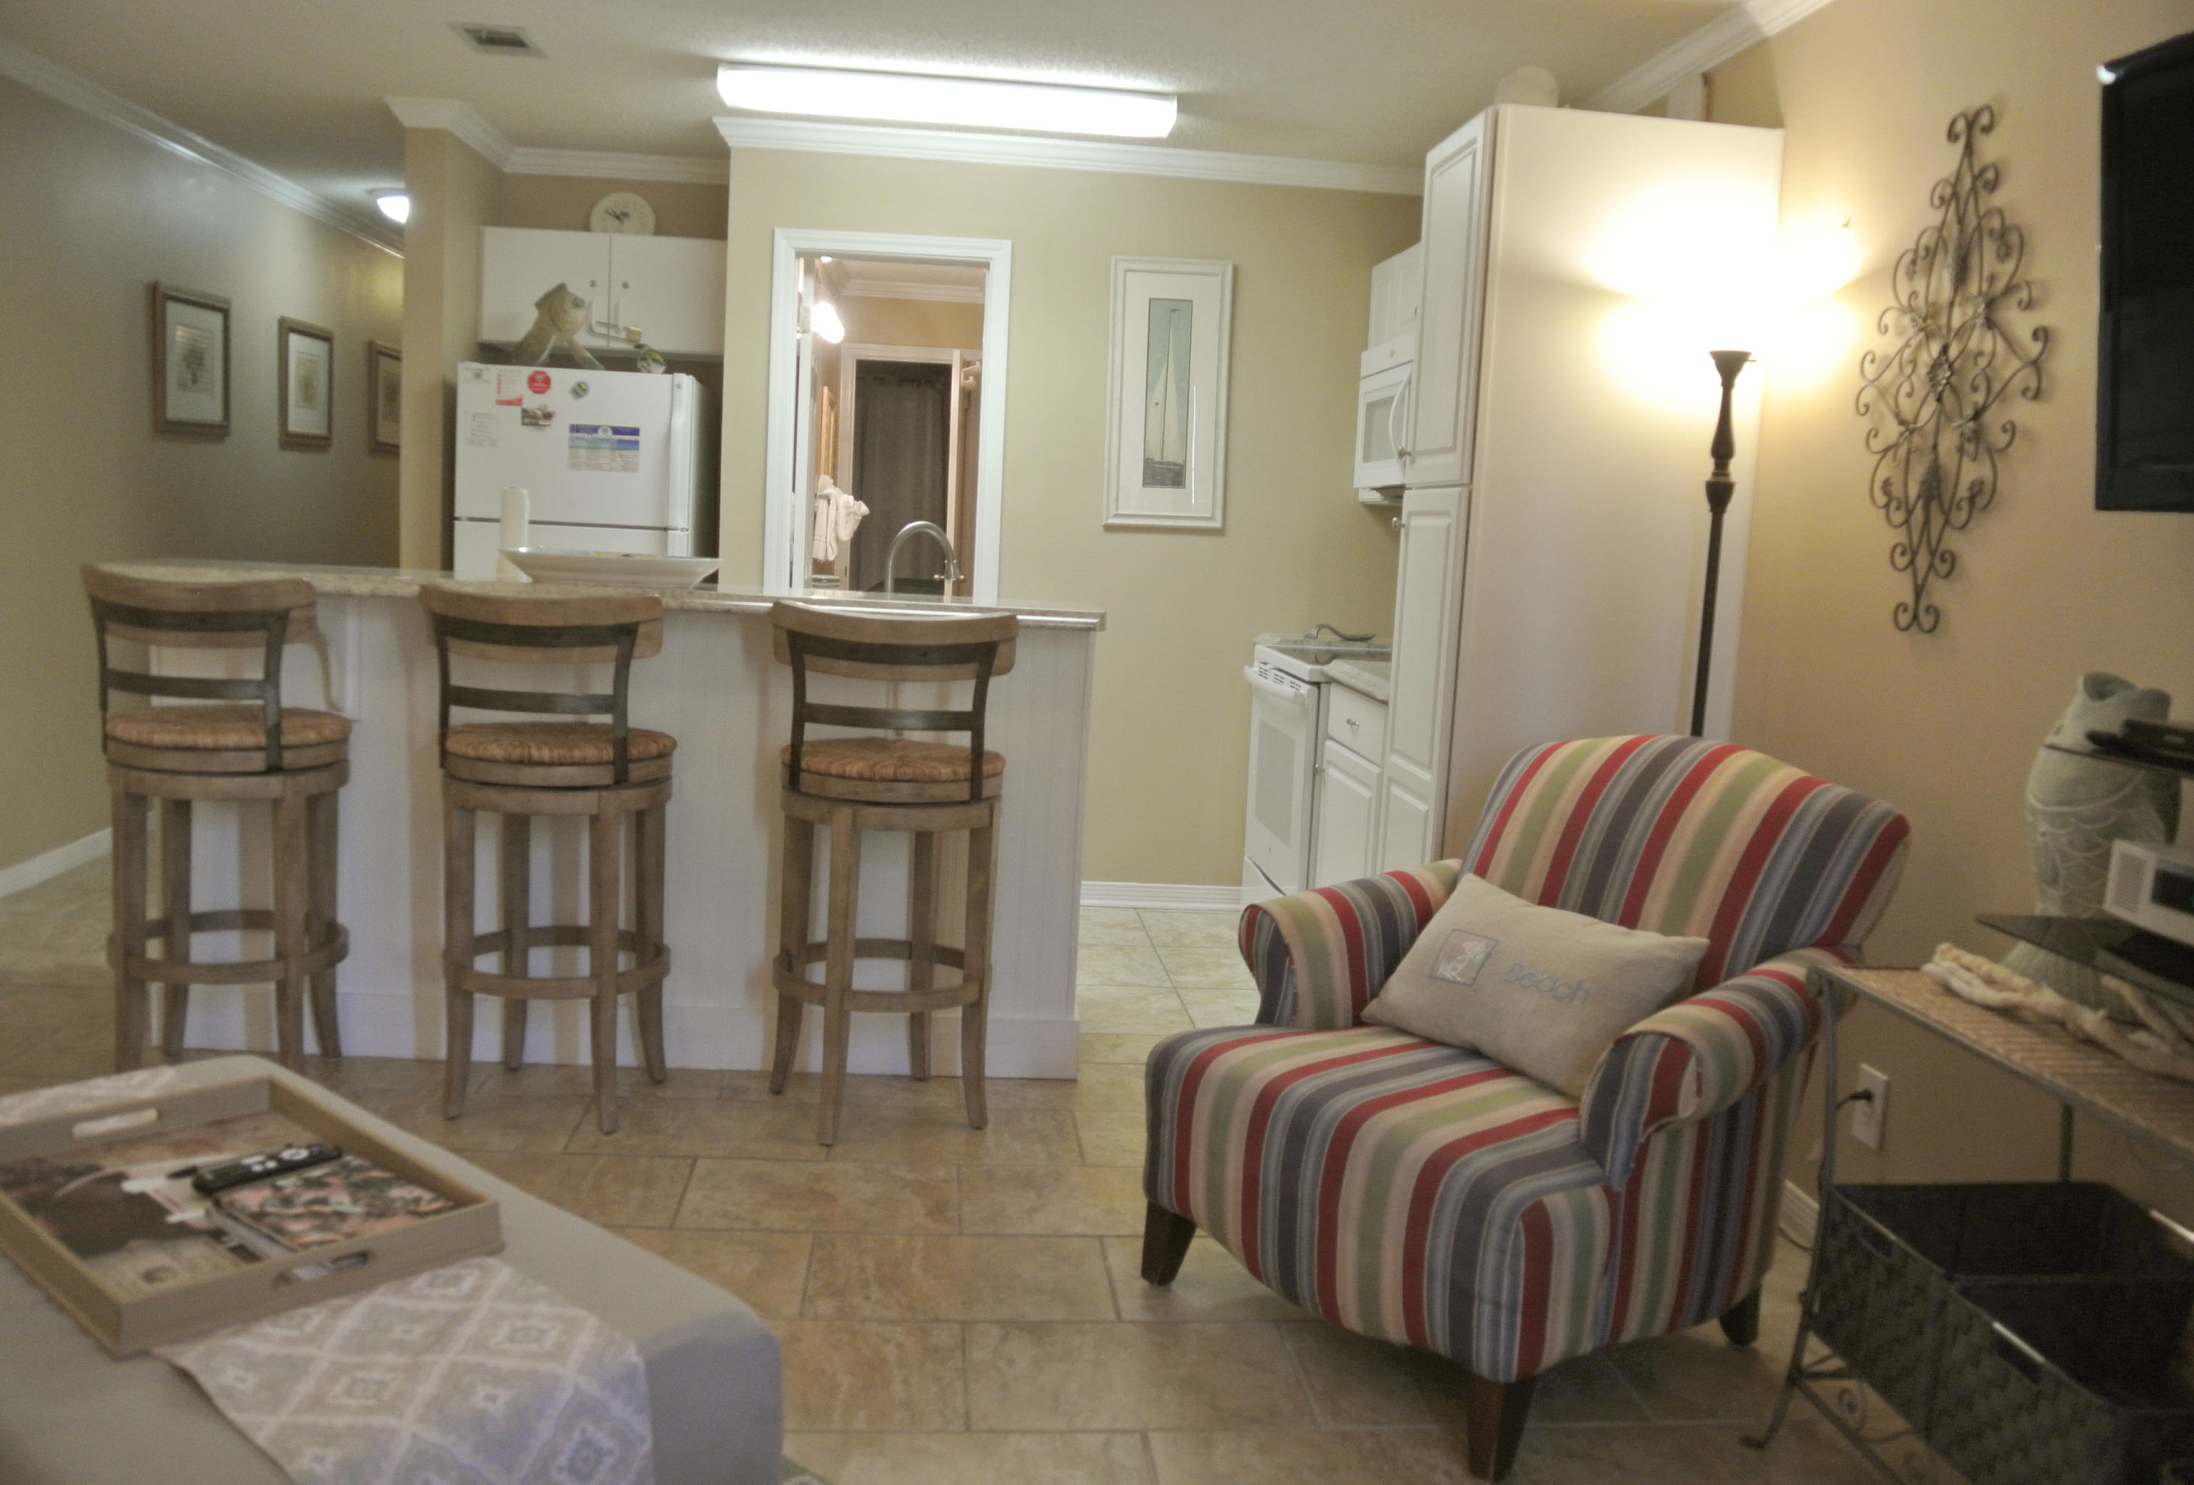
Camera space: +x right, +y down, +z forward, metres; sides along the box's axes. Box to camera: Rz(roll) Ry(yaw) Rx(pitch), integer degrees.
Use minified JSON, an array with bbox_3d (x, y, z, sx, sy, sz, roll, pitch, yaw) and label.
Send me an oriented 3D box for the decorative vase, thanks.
[{"bbox_3d":[1.298,0.129,2.161,0.190,0.430,0.190,-1,9,-30],"label":"decorative vase"}]

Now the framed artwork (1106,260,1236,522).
[{"bbox_3d":[0.228,-1.094,5.257,0.383,0.845,0.035,2,8,-5],"label":"framed artwork"}]

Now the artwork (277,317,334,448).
[{"bbox_3d":[-3.205,-1.439,6.756,0.030,0.515,0.556,2,8,-5],"label":"artwork"}]

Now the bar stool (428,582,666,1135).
[{"bbox_3d":[-1.091,0.221,3.374,0.460,1.080,0.480,4,8,9],"label":"bar stool"}]

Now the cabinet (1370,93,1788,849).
[{"bbox_3d":[1.000,-0.226,3.611,0.615,2.120,0.500,2,8,-5],"label":"cabinet"}]

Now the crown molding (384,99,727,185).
[{"bbox_3d":[-1.663,-1.902,5.265,0.970,0.095,0.750,2,8,-5],"label":"crown molding"}]

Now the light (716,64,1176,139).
[{"bbox_3d":[-0.403,-1.765,4.610,1.240,0.075,0.250,2,7,-4],"label":"light"}]

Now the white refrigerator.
[{"bbox_3d":[-1.610,-0.351,5.380,0.714,1.635,0.730,2,8,-5],"label":"white refrigerator"}]

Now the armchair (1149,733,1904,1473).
[{"bbox_3d":[0.670,0.476,2.711,0.910,0.915,0.840,-3,10,-39],"label":"armchair"}]

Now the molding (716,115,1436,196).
[{"bbox_3d":[-0.028,-1.818,5.176,2.310,0.085,0.065,2,7,-4],"label":"molding"}]

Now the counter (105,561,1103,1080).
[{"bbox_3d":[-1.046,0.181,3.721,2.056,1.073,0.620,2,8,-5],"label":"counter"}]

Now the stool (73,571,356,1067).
[{"bbox_3d":[-1.801,0.184,3.433,0.475,1.075,0.510,4,7,7],"label":"stool"}]

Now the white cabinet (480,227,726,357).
[{"bbox_3d":[-1.599,-1.491,5.585,0.830,0.370,0.310,2,7,-4],"label":"white cabinet"}]

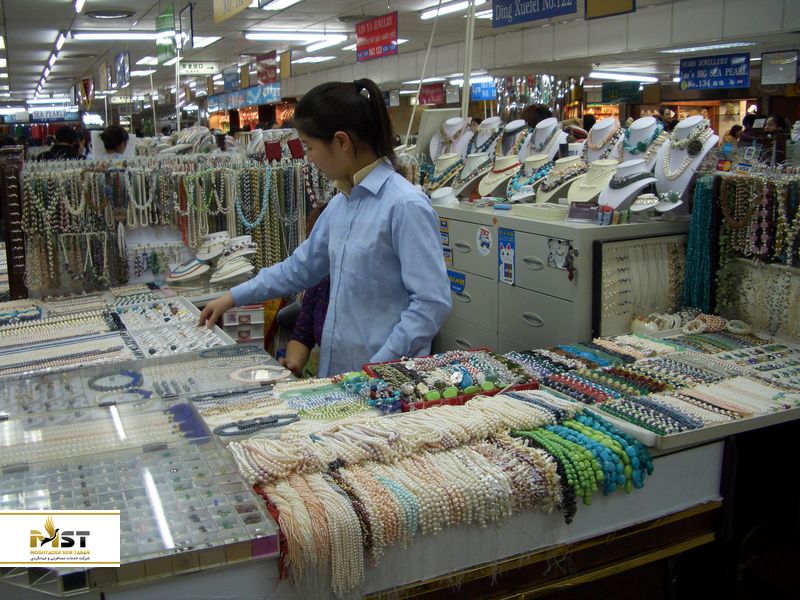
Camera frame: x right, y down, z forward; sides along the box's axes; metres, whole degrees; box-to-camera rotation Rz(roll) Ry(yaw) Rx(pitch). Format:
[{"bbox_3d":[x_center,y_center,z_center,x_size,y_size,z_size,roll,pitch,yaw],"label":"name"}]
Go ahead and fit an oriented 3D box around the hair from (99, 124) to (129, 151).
[{"bbox_3d":[-2.010,-1.138,5.700,0.175,0.200,0.200,4,13,25],"label":"hair"}]

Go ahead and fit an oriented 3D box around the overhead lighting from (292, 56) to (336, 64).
[{"bbox_3d":[-1.462,-4.061,13.623,0.420,0.080,1.200,-7,13,-24],"label":"overhead lighting"}]

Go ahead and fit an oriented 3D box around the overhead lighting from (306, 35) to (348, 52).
[{"bbox_3d":[-0.974,-3.263,10.315,0.100,0.090,1.270,-7,13,-24],"label":"overhead lighting"}]

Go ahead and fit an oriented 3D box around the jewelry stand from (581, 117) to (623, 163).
[{"bbox_3d":[0.817,-0.571,3.295,0.160,0.325,0.200,-9,15,-32],"label":"jewelry stand"}]

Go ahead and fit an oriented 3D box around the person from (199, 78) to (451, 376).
[{"bbox_3d":[-0.201,0.175,2.276,0.463,1.550,0.692,-12,16,-40],"label":"person"}]

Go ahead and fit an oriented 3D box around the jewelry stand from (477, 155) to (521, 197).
[{"bbox_3d":[0.390,-0.490,3.200,0.130,0.165,0.150,-10,14,-34],"label":"jewelry stand"}]

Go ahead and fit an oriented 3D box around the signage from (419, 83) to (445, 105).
[{"bbox_3d":[0.531,-3.409,13.418,0.040,0.310,0.860,-7,13,-24],"label":"signage"}]

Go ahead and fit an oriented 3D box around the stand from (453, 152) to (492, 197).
[{"bbox_3d":[0.296,-0.510,3.300,0.130,0.165,0.150,-10,14,-34],"label":"stand"}]

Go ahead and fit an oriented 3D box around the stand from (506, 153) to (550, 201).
[{"bbox_3d":[0.544,-0.511,3.401,0.150,0.175,0.190,-9,15,-32],"label":"stand"}]

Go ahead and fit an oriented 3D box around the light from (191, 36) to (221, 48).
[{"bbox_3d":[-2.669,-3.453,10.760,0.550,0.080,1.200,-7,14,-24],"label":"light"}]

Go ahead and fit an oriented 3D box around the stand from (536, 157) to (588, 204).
[{"bbox_3d":[0.643,-0.478,3.240,0.150,0.175,0.190,-9,15,-32],"label":"stand"}]

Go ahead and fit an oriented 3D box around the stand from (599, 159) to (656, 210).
[{"bbox_3d":[0.820,-0.419,2.955,0.155,0.175,0.200,-9,15,-32],"label":"stand"}]

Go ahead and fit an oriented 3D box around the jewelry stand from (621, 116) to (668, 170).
[{"bbox_3d":[0.924,-0.530,3.096,0.160,0.325,0.200,-9,15,-32],"label":"jewelry stand"}]

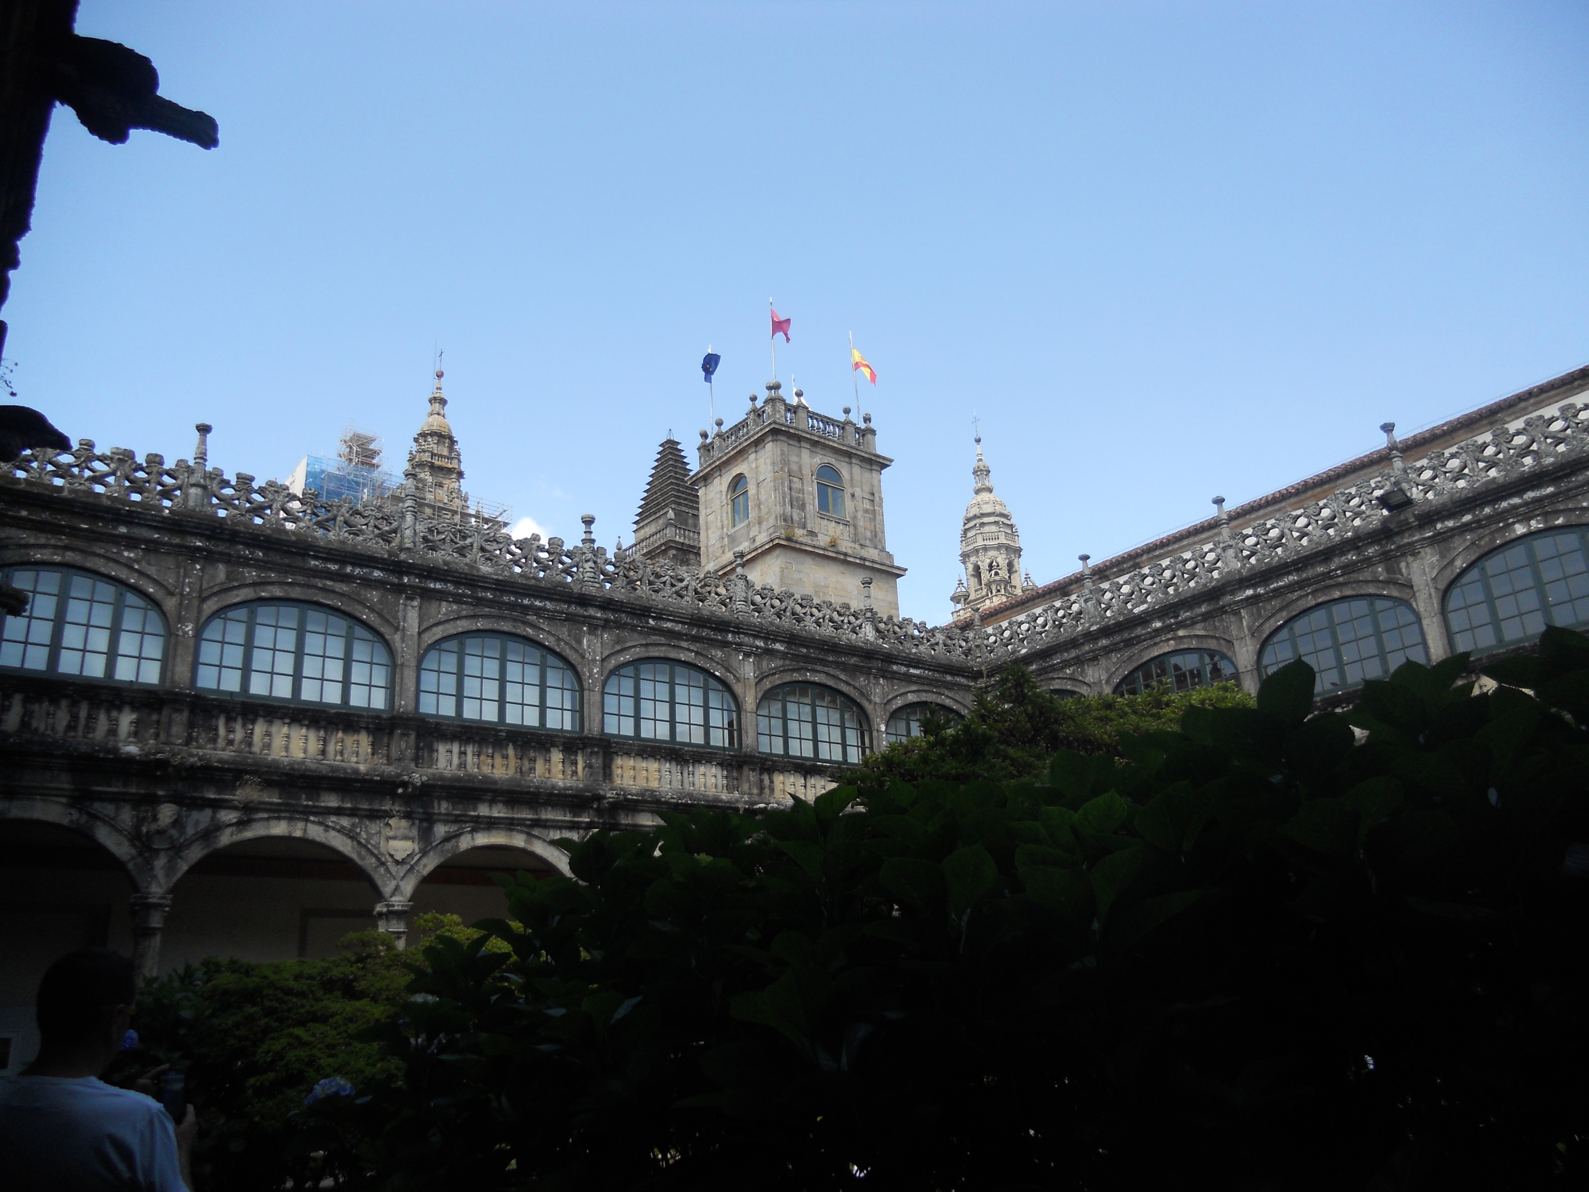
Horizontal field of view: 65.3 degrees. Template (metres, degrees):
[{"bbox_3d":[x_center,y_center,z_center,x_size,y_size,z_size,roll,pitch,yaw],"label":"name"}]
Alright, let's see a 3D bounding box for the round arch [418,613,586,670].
[{"bbox_3d":[-5.485,0.783,23.615,3.367,0.840,0.450,11,-24,-35],"label":"round arch"}]

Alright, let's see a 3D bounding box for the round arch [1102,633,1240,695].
[{"bbox_3d":[7.891,1.476,25.979,0.400,1.170,3.472,11,-23,-34],"label":"round arch"}]

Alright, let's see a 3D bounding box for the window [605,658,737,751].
[{"bbox_3d":[-2.458,2.170,25.467,3.293,1.758,0.300,11,-24,-35],"label":"window"}]

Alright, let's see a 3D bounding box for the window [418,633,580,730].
[{"bbox_3d":[-5.305,1.546,22.543,3.186,1.739,0.250,12,-24,-36],"label":"window"}]

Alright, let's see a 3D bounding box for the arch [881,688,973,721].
[{"bbox_3d":[3.399,2.613,29.916,3.367,0.722,0.450,11,-24,-35],"label":"arch"}]

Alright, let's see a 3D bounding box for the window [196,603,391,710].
[{"bbox_3d":[-8.162,0.959,20.433,3.186,1.739,0.250,12,-24,-36],"label":"window"}]

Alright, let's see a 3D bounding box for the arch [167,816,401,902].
[{"bbox_3d":[-8.039,4.091,19.379,3.528,1.224,0.500,12,-24,-36],"label":"arch"}]

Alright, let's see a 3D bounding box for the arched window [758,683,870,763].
[{"bbox_3d":[0.486,2.723,27.576,3.293,1.850,0.450,11,-24,-35],"label":"arched window"}]

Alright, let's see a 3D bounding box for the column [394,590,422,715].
[{"bbox_3d":[-6.734,1.042,21.502,0.396,2.160,0.300,12,-24,-36],"label":"column"}]

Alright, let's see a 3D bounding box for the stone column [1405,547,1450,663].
[{"bbox_3d":[11.468,0.211,22.411,0.320,2.257,0.370,11,-24,-35],"label":"stone column"}]

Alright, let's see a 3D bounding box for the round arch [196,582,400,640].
[{"bbox_3d":[-8.468,0.188,21.492,3.386,0.807,0.450,11,-24,-35],"label":"round arch"}]

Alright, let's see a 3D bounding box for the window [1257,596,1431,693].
[{"bbox_3d":[10.088,0.916,22.961,0.250,1.699,3.288,11,-23,-34],"label":"window"}]

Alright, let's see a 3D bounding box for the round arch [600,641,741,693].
[{"bbox_3d":[-2.491,1.560,24.840,3.294,1.199,0.400,12,-24,-36],"label":"round arch"}]

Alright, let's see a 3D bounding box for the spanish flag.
[{"bbox_3d":[2.917,-9.661,52.000,1.150,1.550,0.400,-4,-19,4],"label":"spanish flag"}]

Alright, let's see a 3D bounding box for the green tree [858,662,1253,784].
[{"bbox_3d":[1.960,2.443,8.462,2.950,3.908,2.800,-7,-20,11],"label":"green tree"}]

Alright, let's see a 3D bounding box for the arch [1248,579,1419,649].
[{"bbox_3d":[10.315,0.241,24.026,0.450,0.758,3.478,11,-24,-35],"label":"arch"}]

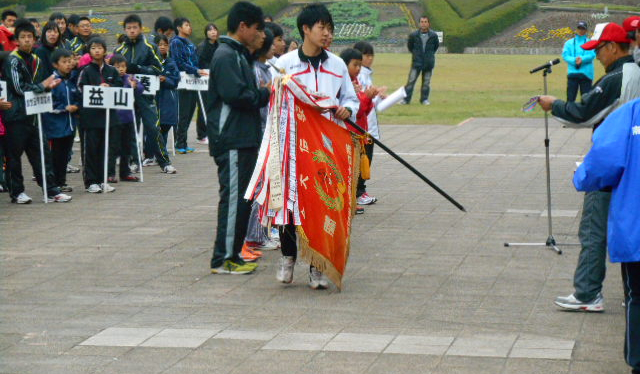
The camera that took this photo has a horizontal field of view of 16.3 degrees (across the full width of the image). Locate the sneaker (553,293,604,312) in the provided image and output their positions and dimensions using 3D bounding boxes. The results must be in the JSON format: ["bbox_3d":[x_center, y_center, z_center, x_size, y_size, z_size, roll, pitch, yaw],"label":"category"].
[{"bbox_3d":[1.447,0.628,12.466,0.280,0.105,0.105,1,4,7],"label":"sneaker"}]

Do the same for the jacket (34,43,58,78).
[{"bbox_3d":[-2.767,-1.147,22.800,0.450,0.620,0.280,-1,4,-18],"label":"jacket"}]

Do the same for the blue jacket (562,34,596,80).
[{"bbox_3d":[4.459,-2.234,38.438,0.580,0.790,0.320,1,4,6],"label":"blue jacket"}]

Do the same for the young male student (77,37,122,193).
[{"bbox_3d":[-2.111,-0.700,21.490,0.440,1.451,0.340,-1,4,-20],"label":"young male student"}]

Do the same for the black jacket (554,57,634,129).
[{"bbox_3d":[1.578,-0.390,12.543,0.540,0.680,0.520,1,4,10],"label":"black jacket"}]

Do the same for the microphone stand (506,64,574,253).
[{"bbox_3d":[1.556,-0.212,15.576,0.520,1.300,0.520,0,4,0],"label":"microphone stand"}]

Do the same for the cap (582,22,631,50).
[{"bbox_3d":[1.587,-0.834,12.372,0.260,0.150,0.175,-4,3,18],"label":"cap"}]

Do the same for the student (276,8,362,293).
[{"bbox_3d":[-0.018,-0.254,13.554,0.500,1.698,0.400,-1,4,-17],"label":"student"}]

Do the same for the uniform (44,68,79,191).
[{"bbox_3d":[-2.454,-0.554,21.200,0.400,1.130,0.330,-3,5,-37],"label":"uniform"}]

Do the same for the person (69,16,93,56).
[{"bbox_3d":[-2.881,-1.220,26.985,0.470,1.620,0.320,-2,5,-23],"label":"person"}]

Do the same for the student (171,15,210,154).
[{"bbox_3d":[-1.663,-1.291,28.292,0.380,1.674,0.480,3,5,35],"label":"student"}]

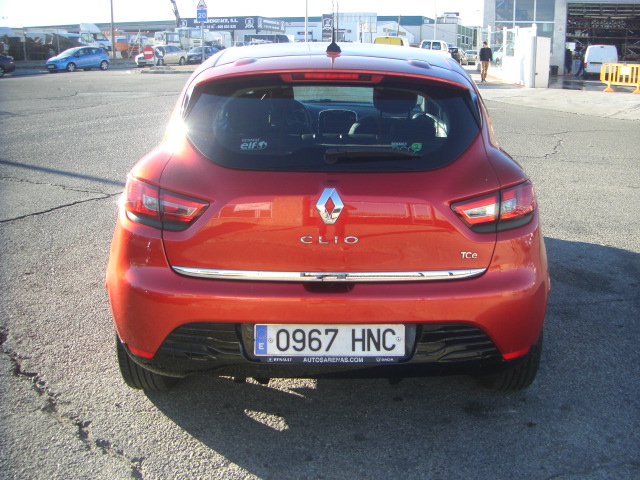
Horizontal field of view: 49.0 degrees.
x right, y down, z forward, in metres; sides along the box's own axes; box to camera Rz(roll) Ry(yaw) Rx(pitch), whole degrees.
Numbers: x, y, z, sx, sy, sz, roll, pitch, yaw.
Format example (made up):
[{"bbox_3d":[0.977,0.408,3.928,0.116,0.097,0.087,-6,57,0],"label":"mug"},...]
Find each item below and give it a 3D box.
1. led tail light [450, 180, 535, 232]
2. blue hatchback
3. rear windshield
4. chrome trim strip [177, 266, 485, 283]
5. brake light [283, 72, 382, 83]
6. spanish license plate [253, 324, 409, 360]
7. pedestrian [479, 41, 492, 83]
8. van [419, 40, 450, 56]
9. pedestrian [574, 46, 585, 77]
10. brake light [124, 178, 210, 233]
[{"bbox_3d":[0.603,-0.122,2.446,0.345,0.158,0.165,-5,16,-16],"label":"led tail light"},{"bbox_3d":[-15.500,-11.586,45.000,1.720,1.480,3.950,11,19,36],"label":"blue hatchback"},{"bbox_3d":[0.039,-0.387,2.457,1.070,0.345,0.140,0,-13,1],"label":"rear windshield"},{"bbox_3d":[0.036,0.117,2.424,1.090,0.037,0.070,0,15,1],"label":"chrome trim strip"},{"bbox_3d":[0.040,-0.573,2.473,0.360,0.037,0.050,0,7,1],"label":"brake light"},{"bbox_3d":[0.035,0.349,2.430,0.520,0.110,0.015,0,7,1],"label":"spanish license plate"},{"bbox_3d":[7.324,-7.845,31.000,0.550,1.730,0.360,5,16,19],"label":"pedestrian"},{"bbox_3d":[7.598,-12.247,46.626,1.700,1.860,4.100,5,16,17],"label":"van"},{"bbox_3d":[14.388,-9.908,39.000,0.400,1.680,0.500,9,18,29],"label":"pedestrian"},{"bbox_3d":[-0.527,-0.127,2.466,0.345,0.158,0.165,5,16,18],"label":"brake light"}]

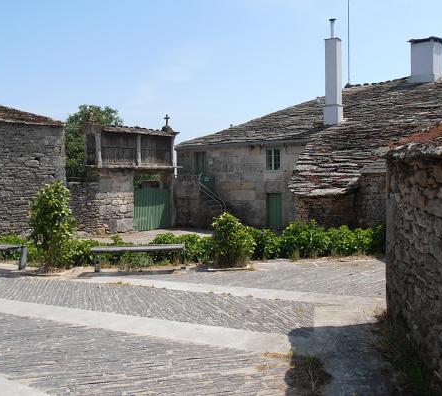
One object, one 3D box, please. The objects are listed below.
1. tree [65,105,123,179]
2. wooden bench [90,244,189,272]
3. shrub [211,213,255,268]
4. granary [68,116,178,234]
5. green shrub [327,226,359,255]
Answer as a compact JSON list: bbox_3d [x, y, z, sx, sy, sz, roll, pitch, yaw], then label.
[{"bbox_3d":[-7.568,-1.810,33.500,3.800,6.900,3.800,-1,2,0],"label":"tree"},{"bbox_3d":[-1.710,1.260,11.600,1.930,0.460,0.420,-1,2,-12],"label":"wooden bench"},{"bbox_3d":[0.272,0.926,12.300,0.920,1.170,0.920,-1,2,-6],"label":"shrub"},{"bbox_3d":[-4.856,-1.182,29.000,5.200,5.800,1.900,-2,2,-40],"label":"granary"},{"bbox_3d":[3.057,1.077,14.200,0.800,0.760,0.800,-1,2,0],"label":"green shrub"}]

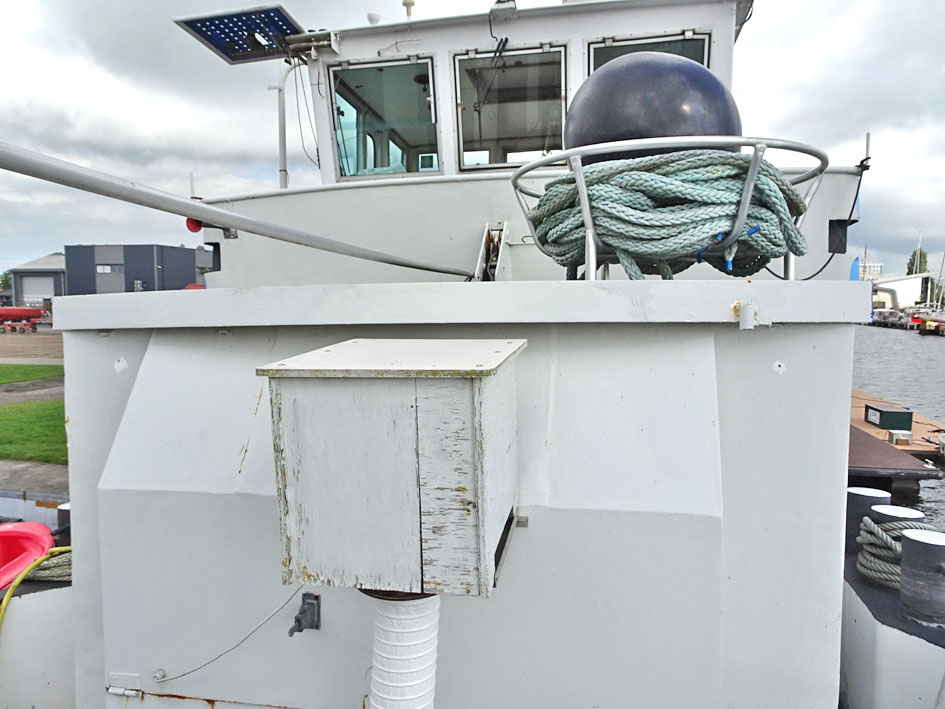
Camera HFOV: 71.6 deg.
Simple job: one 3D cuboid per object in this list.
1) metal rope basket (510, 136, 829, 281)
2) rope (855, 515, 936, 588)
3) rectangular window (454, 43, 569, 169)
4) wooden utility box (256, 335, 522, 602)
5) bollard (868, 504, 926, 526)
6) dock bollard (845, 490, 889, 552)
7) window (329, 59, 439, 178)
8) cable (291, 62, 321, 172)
[{"bbox_3d":[0.668,-0.443,2.373,1.097,0.414,1.097,1,4,12],"label":"metal rope basket"},{"bbox_3d":[1.529,0.712,2.370,0.290,0.200,0.290,1,4,12],"label":"rope"},{"bbox_3d":[0.217,-1.371,3.677,0.621,0.620,0.050,1,14,13],"label":"rectangular window"},{"bbox_3d":[-0.151,0.241,1.701,0.534,0.493,0.583,0,7,11],"label":"wooden utility box"},{"bbox_3d":[1.529,0.687,2.368,0.200,0.240,0.200,1,4,12],"label":"bollard"},{"bbox_3d":[1.574,0.669,2.626,0.200,0.240,0.200,1,4,12],"label":"dock bollard"},{"bbox_3d":[-0.510,-1.376,3.839,0.646,0.633,0.050,1,14,13],"label":"window"},{"bbox_3d":[-0.998,-1.441,3.941,0.182,0.634,0.100,1,4,12],"label":"cable"}]

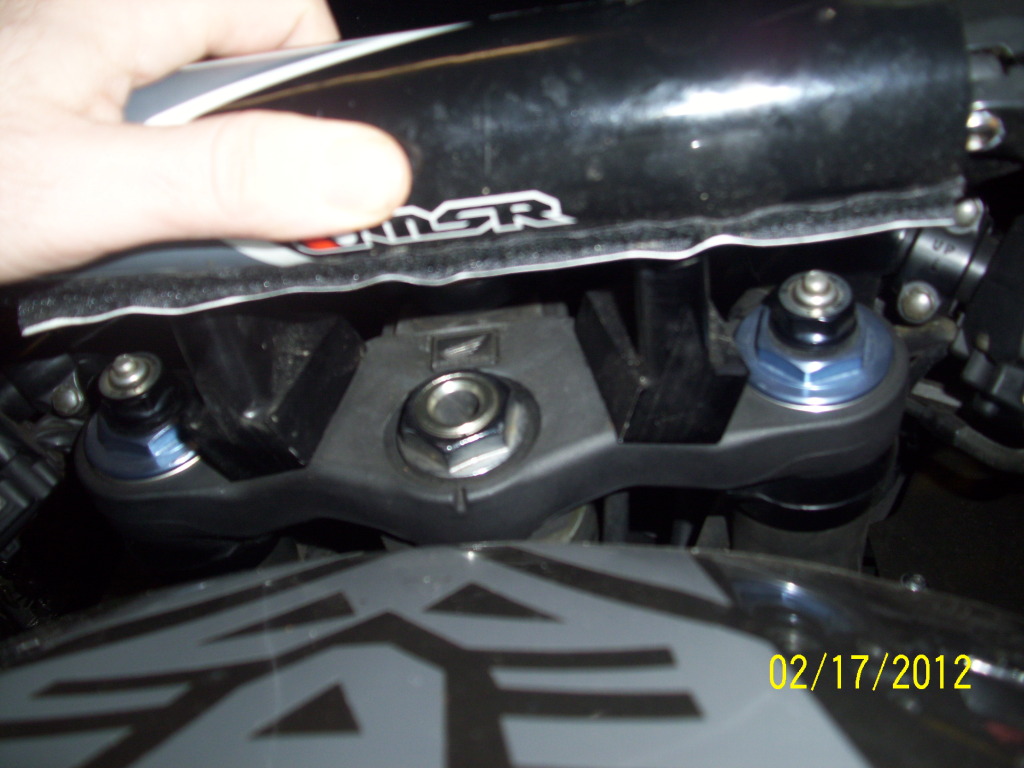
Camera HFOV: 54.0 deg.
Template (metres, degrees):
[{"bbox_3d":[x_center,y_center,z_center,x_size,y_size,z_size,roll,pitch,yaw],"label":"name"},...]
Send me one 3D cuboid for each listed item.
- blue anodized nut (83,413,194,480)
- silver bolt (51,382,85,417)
[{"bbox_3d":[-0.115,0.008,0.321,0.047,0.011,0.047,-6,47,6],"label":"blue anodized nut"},{"bbox_3d":[-0.147,0.005,0.333,0.011,0.011,0.006,3,-21,-8],"label":"silver bolt"}]

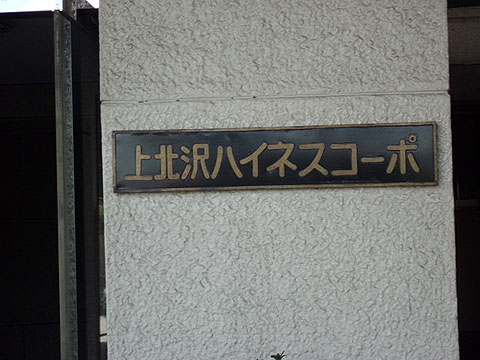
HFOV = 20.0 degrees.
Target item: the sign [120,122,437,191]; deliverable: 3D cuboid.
[{"bbox_3d":[0.099,-0.061,3.785,0.900,0.173,0.025,-2,-2,4],"label":"sign"}]

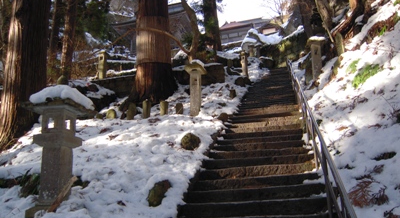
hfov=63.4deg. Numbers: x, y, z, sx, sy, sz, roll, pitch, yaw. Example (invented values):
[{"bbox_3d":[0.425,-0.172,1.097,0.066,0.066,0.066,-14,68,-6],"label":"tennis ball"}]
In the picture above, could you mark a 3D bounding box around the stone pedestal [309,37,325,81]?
[{"bbox_3d":[4.250,-1.806,11.800,0.530,1.650,0.530,-5,-14,13],"label":"stone pedestal"}]

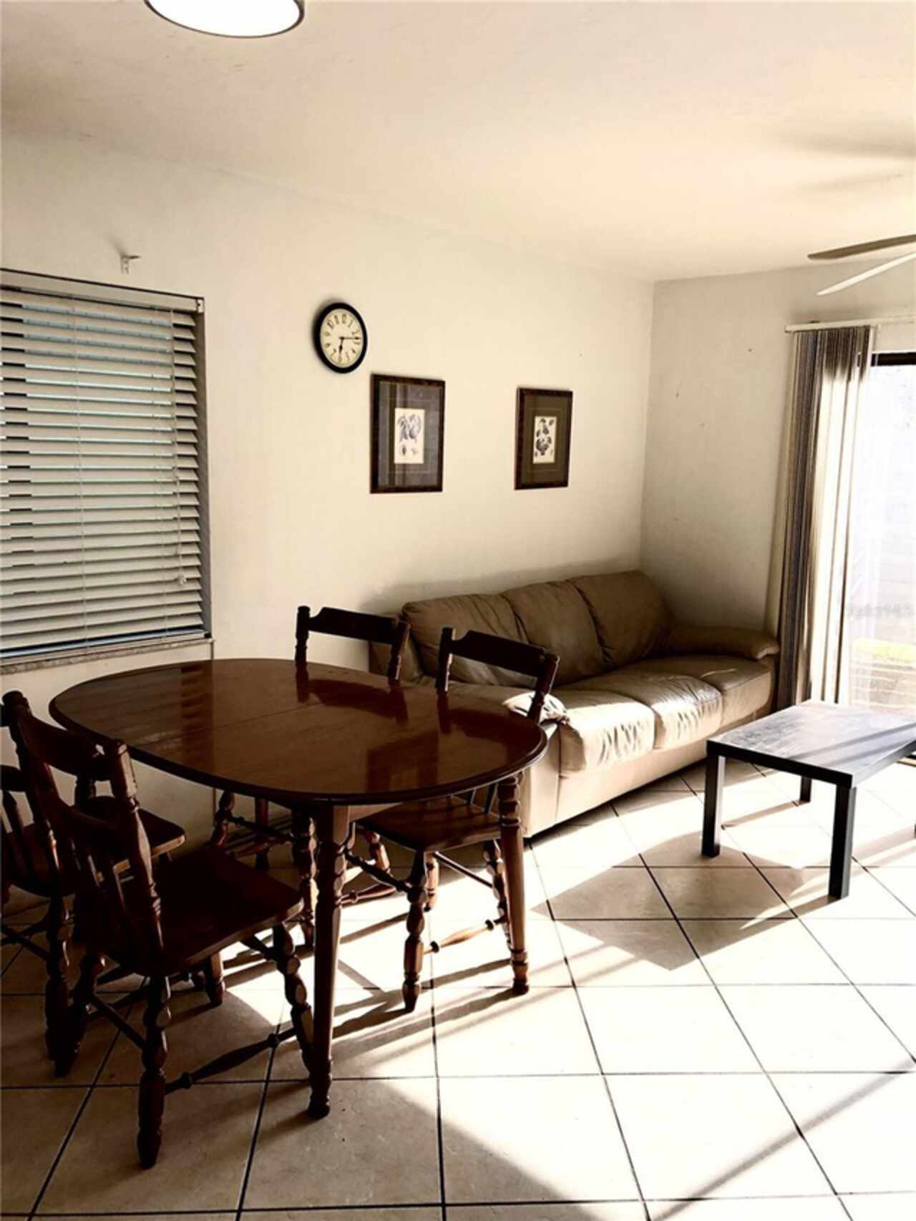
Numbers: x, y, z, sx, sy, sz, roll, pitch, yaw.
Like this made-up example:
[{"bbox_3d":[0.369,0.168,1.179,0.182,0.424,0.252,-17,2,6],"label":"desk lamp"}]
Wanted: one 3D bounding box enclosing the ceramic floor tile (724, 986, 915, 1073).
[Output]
[{"bbox_3d":[0.957,1.125,2.668,0.402,0.010,0.402,1,9,-3],"label":"ceramic floor tile"}]

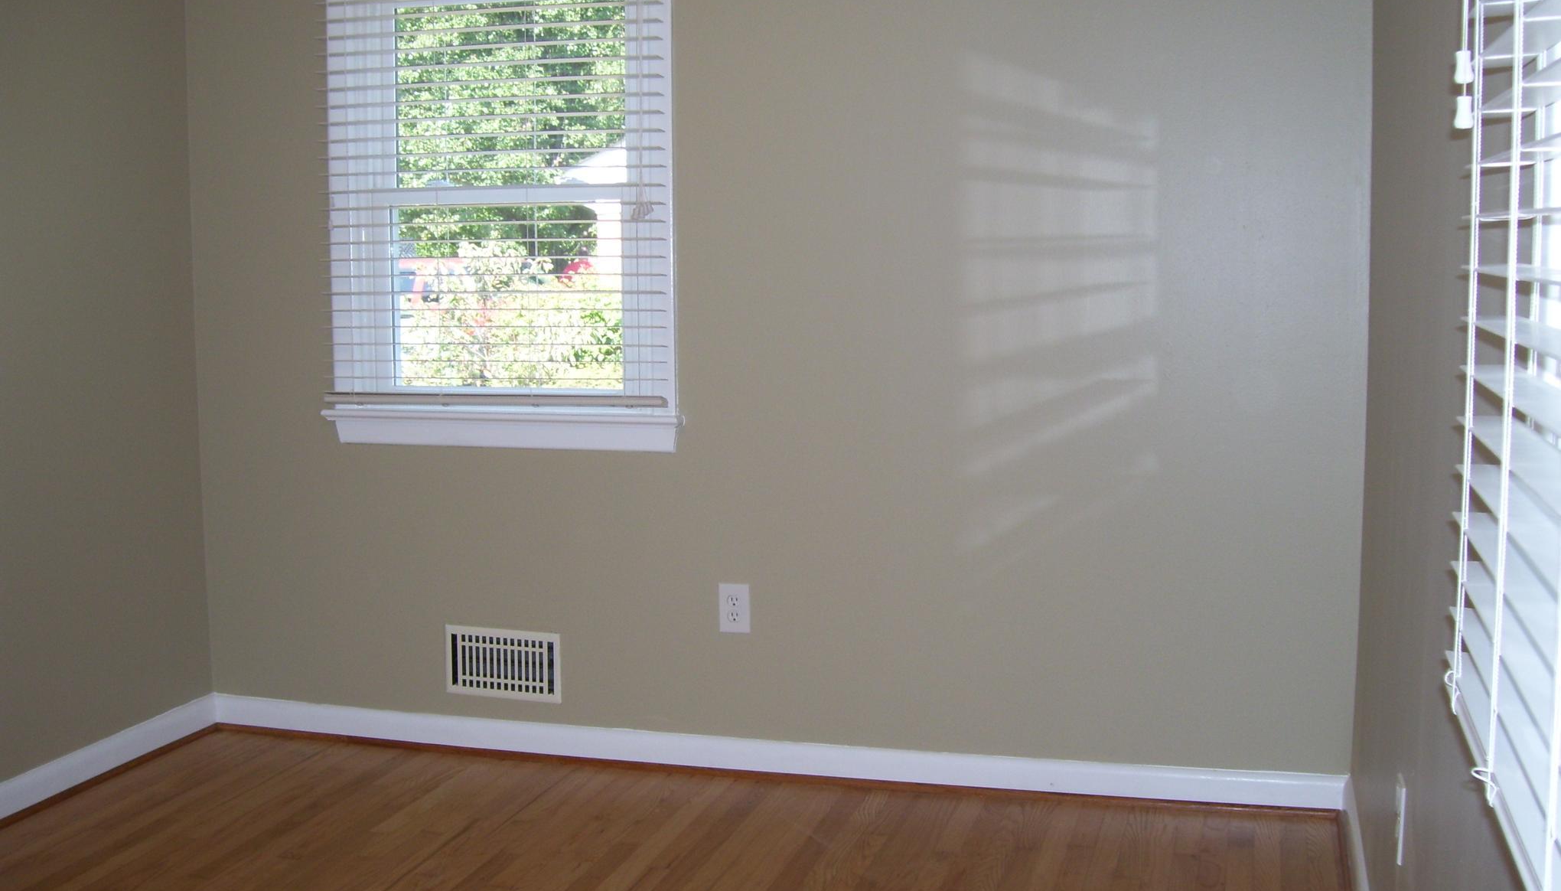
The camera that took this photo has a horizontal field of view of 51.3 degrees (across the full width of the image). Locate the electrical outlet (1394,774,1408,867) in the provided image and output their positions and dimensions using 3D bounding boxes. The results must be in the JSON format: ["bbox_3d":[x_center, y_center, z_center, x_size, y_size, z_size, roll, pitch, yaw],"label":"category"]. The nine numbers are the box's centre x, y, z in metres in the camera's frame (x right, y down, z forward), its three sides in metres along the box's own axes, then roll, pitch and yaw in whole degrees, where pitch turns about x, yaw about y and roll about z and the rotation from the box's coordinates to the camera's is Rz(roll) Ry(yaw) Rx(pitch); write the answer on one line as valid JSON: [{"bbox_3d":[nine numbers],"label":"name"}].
[{"bbox_3d":[0.924,0.557,2.420,0.009,0.125,0.078,1,6,16],"label":"electrical outlet"}]

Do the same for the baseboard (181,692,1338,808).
[{"bbox_3d":[-0.136,0.751,4.044,2.932,0.087,0.017,1,6,16],"label":"baseboard"}]

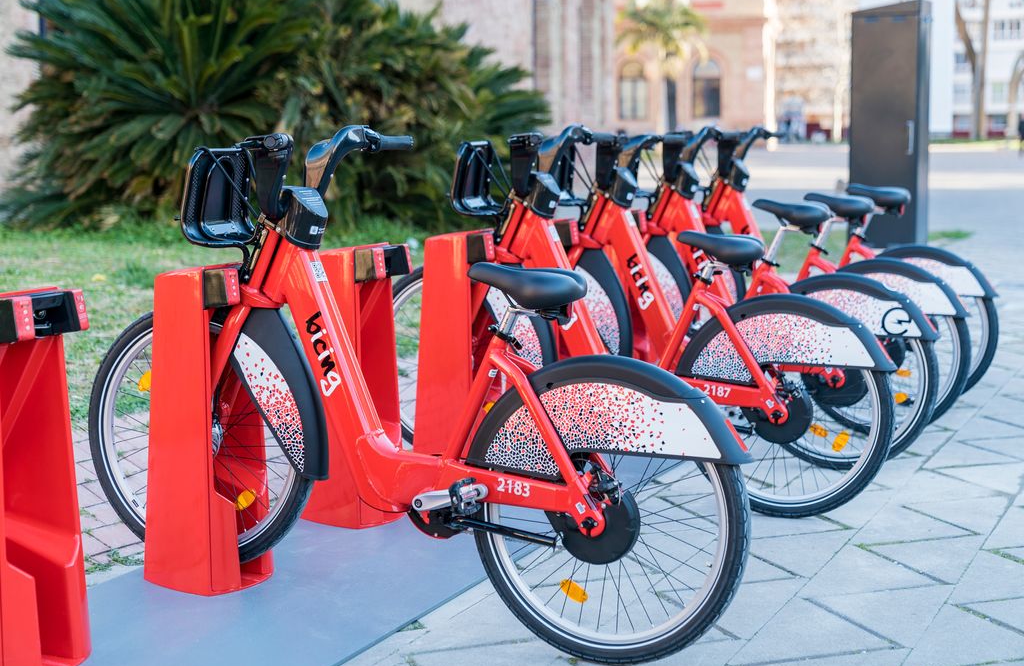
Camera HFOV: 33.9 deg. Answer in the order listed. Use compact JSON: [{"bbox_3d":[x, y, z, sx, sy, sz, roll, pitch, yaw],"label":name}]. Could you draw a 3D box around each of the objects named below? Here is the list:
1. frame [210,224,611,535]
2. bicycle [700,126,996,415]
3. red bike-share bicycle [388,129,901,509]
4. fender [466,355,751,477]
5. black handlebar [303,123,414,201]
[{"bbox_3d":[-0.260,0.083,3.835,1.167,0.667,0.172,3,8,30],"label":"frame"},{"bbox_3d":[1.200,-0.302,7.208,1.788,1.170,0.677,3,8,30],"label":"bicycle"},{"bbox_3d":[0.310,-0.058,5.194,1.788,1.170,0.677,3,8,30],"label":"red bike-share bicycle"},{"bbox_3d":[0.196,0.178,3.582,0.678,0.276,0.101,3,8,30],"label":"fender"},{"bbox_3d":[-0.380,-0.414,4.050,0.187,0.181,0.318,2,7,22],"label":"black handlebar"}]

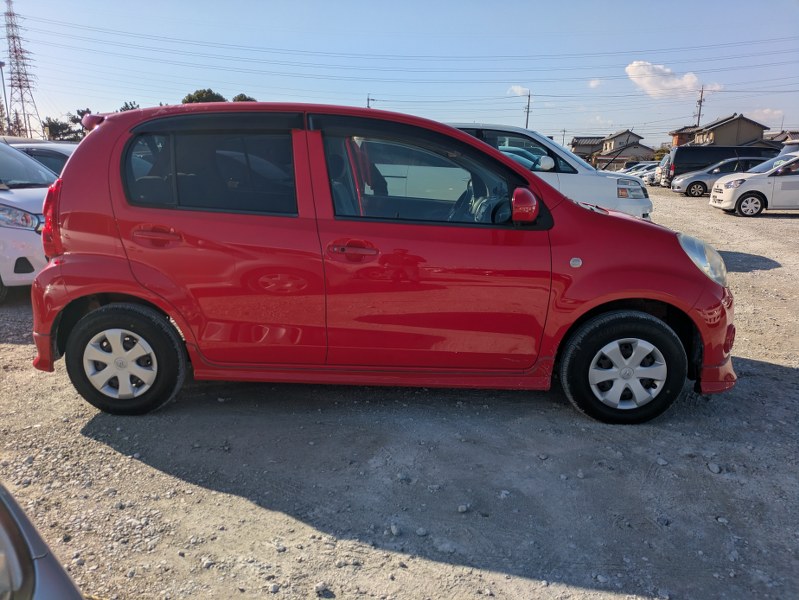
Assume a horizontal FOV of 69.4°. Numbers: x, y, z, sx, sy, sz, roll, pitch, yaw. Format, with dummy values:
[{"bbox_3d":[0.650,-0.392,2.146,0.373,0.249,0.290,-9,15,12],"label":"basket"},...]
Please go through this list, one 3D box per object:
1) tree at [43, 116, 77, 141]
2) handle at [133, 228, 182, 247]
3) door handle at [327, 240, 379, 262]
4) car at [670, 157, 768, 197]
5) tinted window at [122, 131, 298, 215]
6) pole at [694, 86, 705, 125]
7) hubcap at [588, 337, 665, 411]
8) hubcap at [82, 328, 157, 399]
[{"bbox_3d":[-34.431,-15.806,58.880,3.800,5.500,3.600,-7,15,-29],"label":"tree"},{"bbox_3d":[-1.112,-0.285,2.659,0.225,0.075,0.055,1,13,2],"label":"handle"},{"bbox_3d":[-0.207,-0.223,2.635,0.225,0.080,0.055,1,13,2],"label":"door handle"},{"bbox_3d":[12.009,-4.441,21.042,4.500,1.480,1.700,2,13,5],"label":"car"},{"bbox_3d":[-0.869,-0.585,2.664,0.820,0.385,0.040,1,-5,2],"label":"tinted window"},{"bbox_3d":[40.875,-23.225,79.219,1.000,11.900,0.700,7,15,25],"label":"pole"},{"bbox_3d":[1.085,0.350,2.750,0.365,0.365,0.060,1,13,2],"label":"hubcap"},{"bbox_3d":[-1.354,0.312,2.819,0.365,0.365,0.060,1,13,2],"label":"hubcap"}]

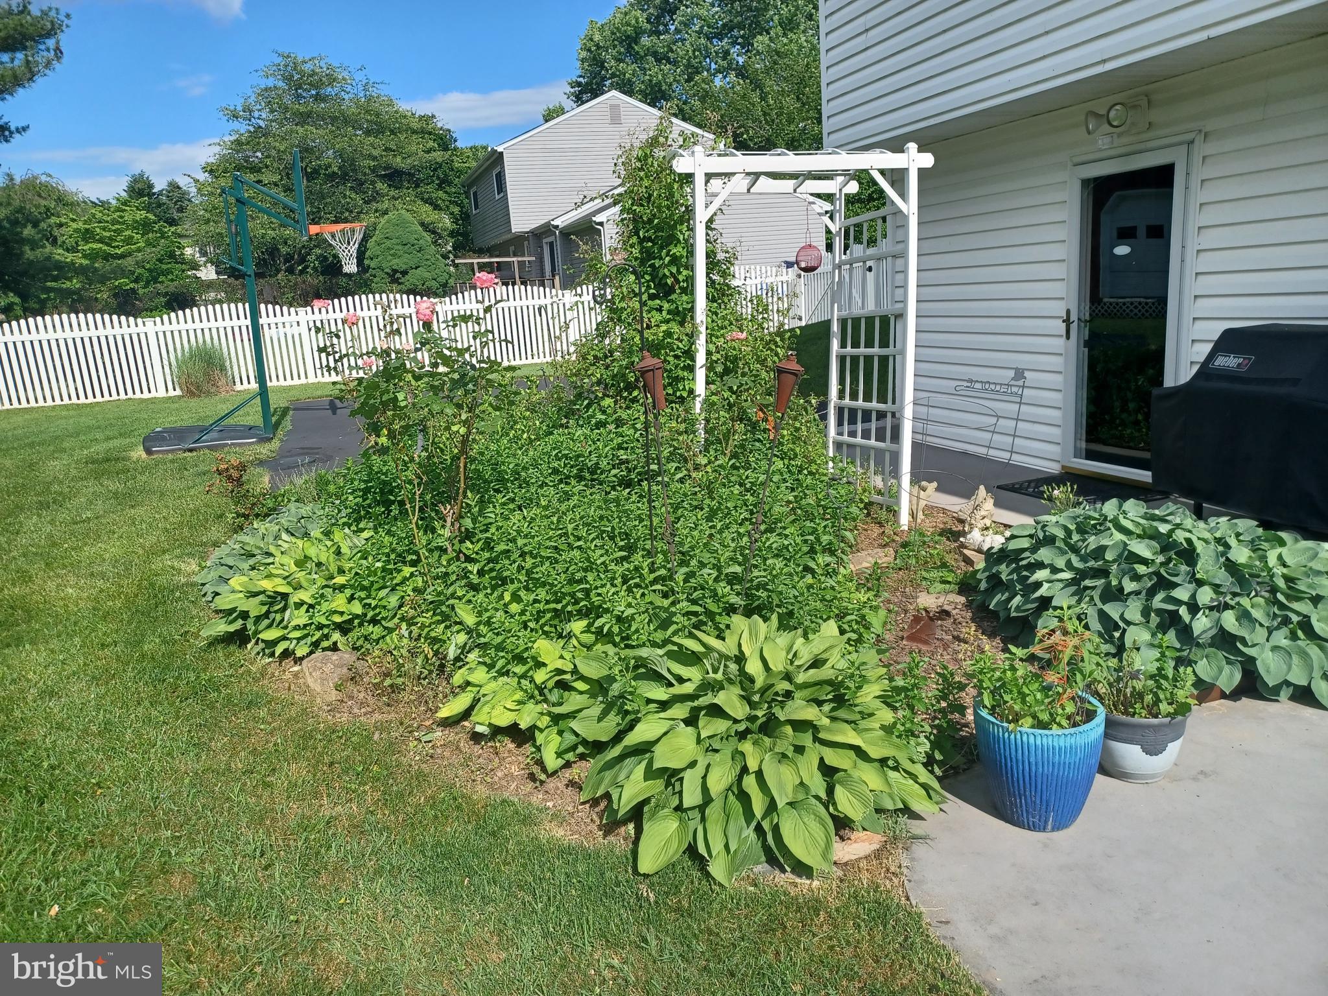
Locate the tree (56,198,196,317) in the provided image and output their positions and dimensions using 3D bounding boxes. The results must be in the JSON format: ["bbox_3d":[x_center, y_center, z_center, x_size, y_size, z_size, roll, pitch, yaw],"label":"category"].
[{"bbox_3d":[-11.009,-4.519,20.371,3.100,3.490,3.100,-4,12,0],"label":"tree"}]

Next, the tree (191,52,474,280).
[{"bbox_3d":[-9.120,-8.741,27.818,7.600,7.690,7.600,-4,12,0],"label":"tree"}]

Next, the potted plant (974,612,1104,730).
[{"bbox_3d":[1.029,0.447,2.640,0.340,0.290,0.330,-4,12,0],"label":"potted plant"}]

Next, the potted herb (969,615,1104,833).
[{"bbox_3d":[1.041,0.599,2.670,0.350,0.590,0.350,-4,12,0],"label":"potted herb"}]

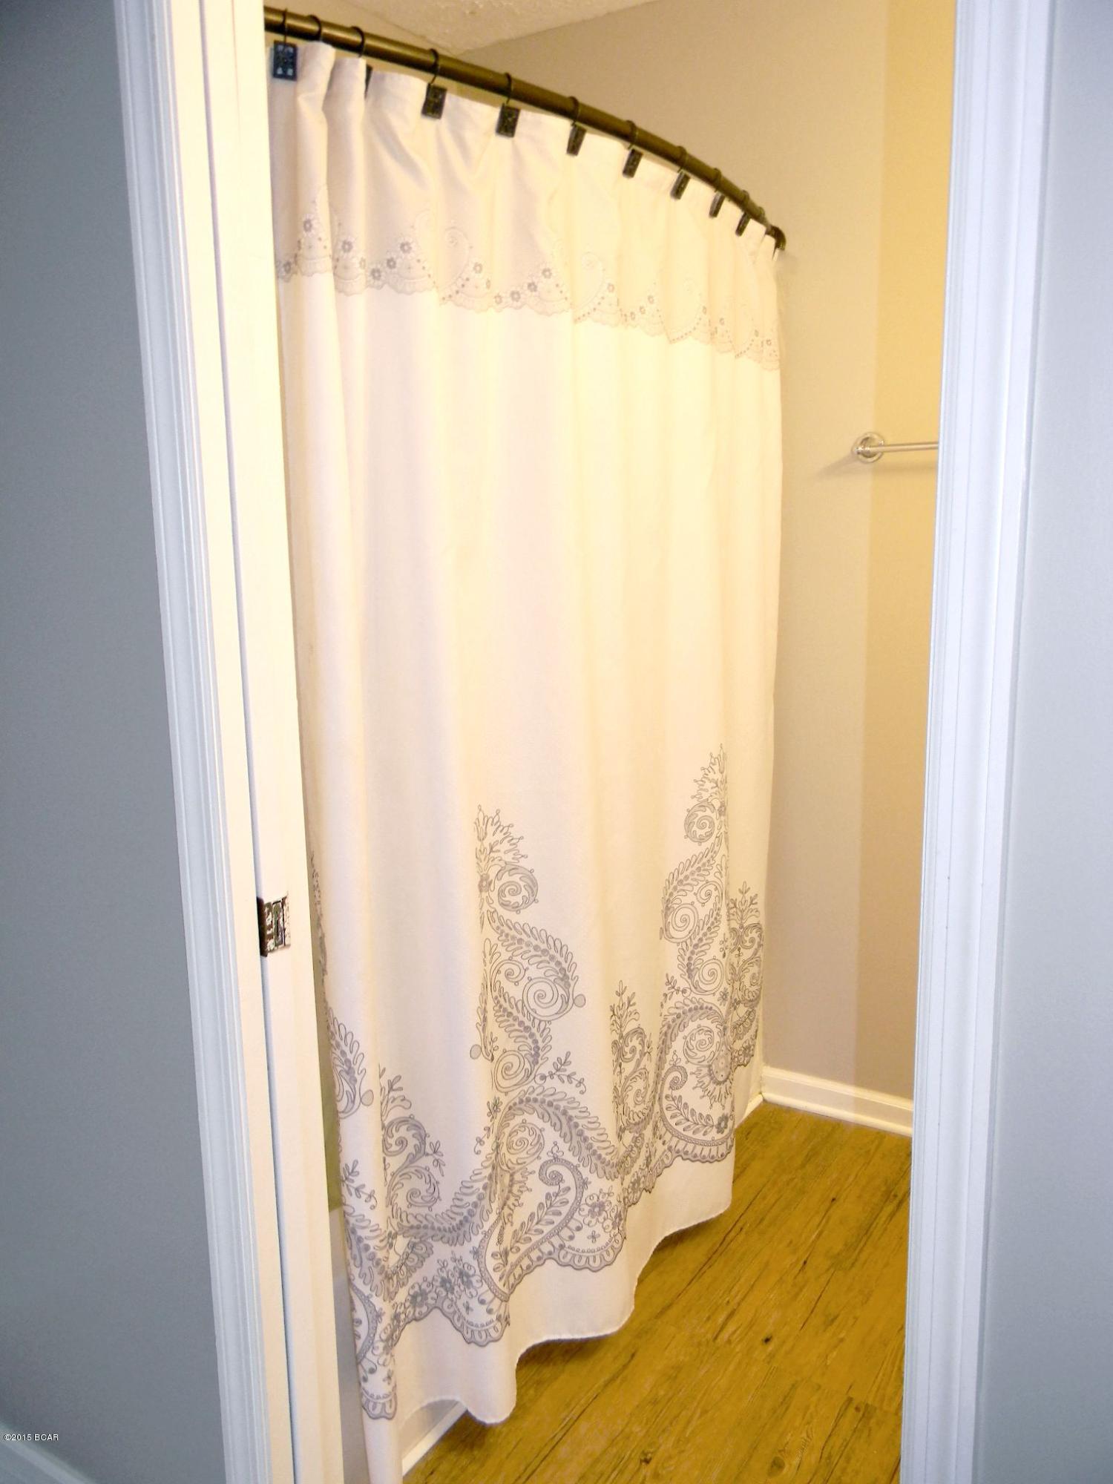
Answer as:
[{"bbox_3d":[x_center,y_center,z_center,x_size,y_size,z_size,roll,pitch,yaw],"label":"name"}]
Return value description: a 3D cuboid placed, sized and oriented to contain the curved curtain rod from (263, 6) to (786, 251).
[{"bbox_3d":[0.048,-0.928,1.860,0.185,0.050,1.527,6,12,36],"label":"curved curtain rod"}]

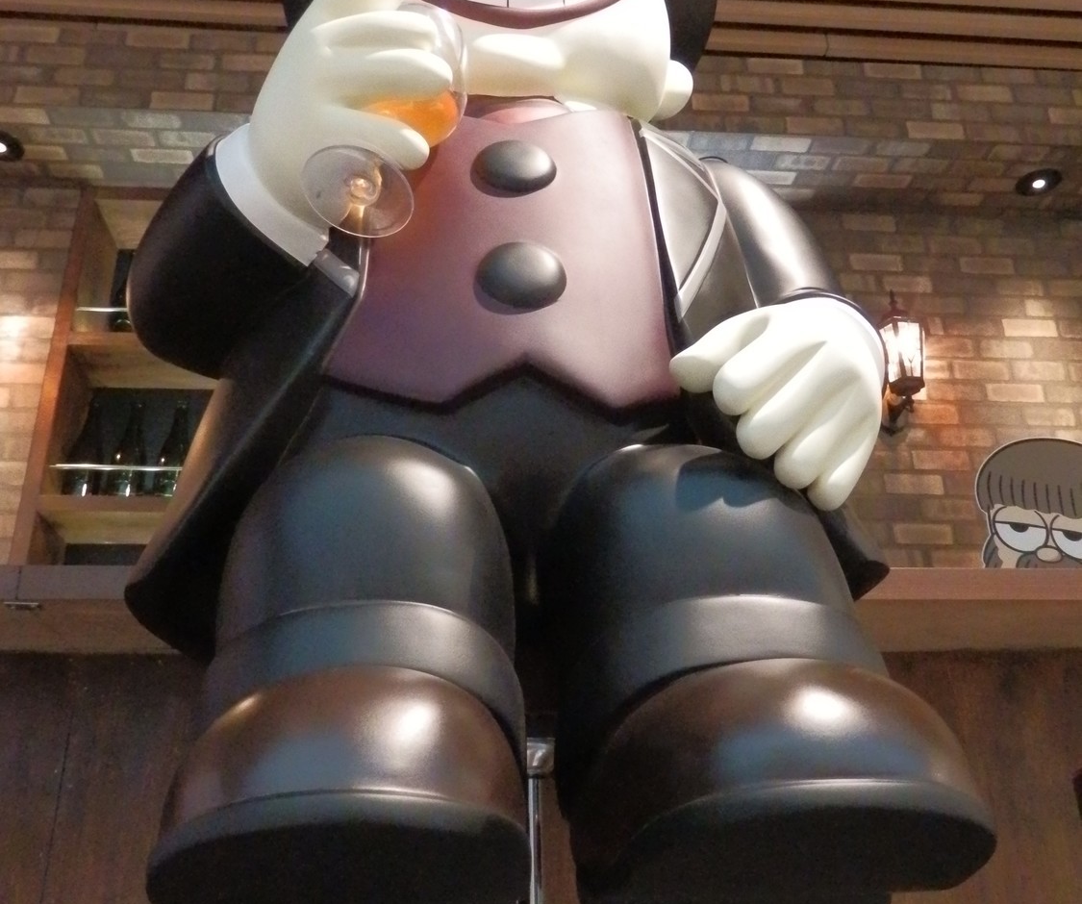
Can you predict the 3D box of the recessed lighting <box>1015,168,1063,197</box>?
[{"bbox_3d":[1.270,-0.689,2.660,0.118,0.040,0.118,-1,-21,4],"label":"recessed lighting"}]

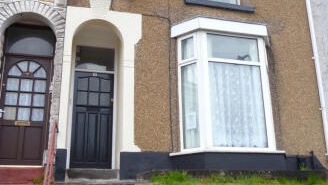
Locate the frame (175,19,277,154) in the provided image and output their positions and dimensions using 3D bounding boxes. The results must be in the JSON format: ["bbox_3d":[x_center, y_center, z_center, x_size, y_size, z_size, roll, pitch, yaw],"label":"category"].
[{"bbox_3d":[1.337,-0.085,6.963,2.120,2.570,0.520,3,-16,-15],"label":"frame"}]

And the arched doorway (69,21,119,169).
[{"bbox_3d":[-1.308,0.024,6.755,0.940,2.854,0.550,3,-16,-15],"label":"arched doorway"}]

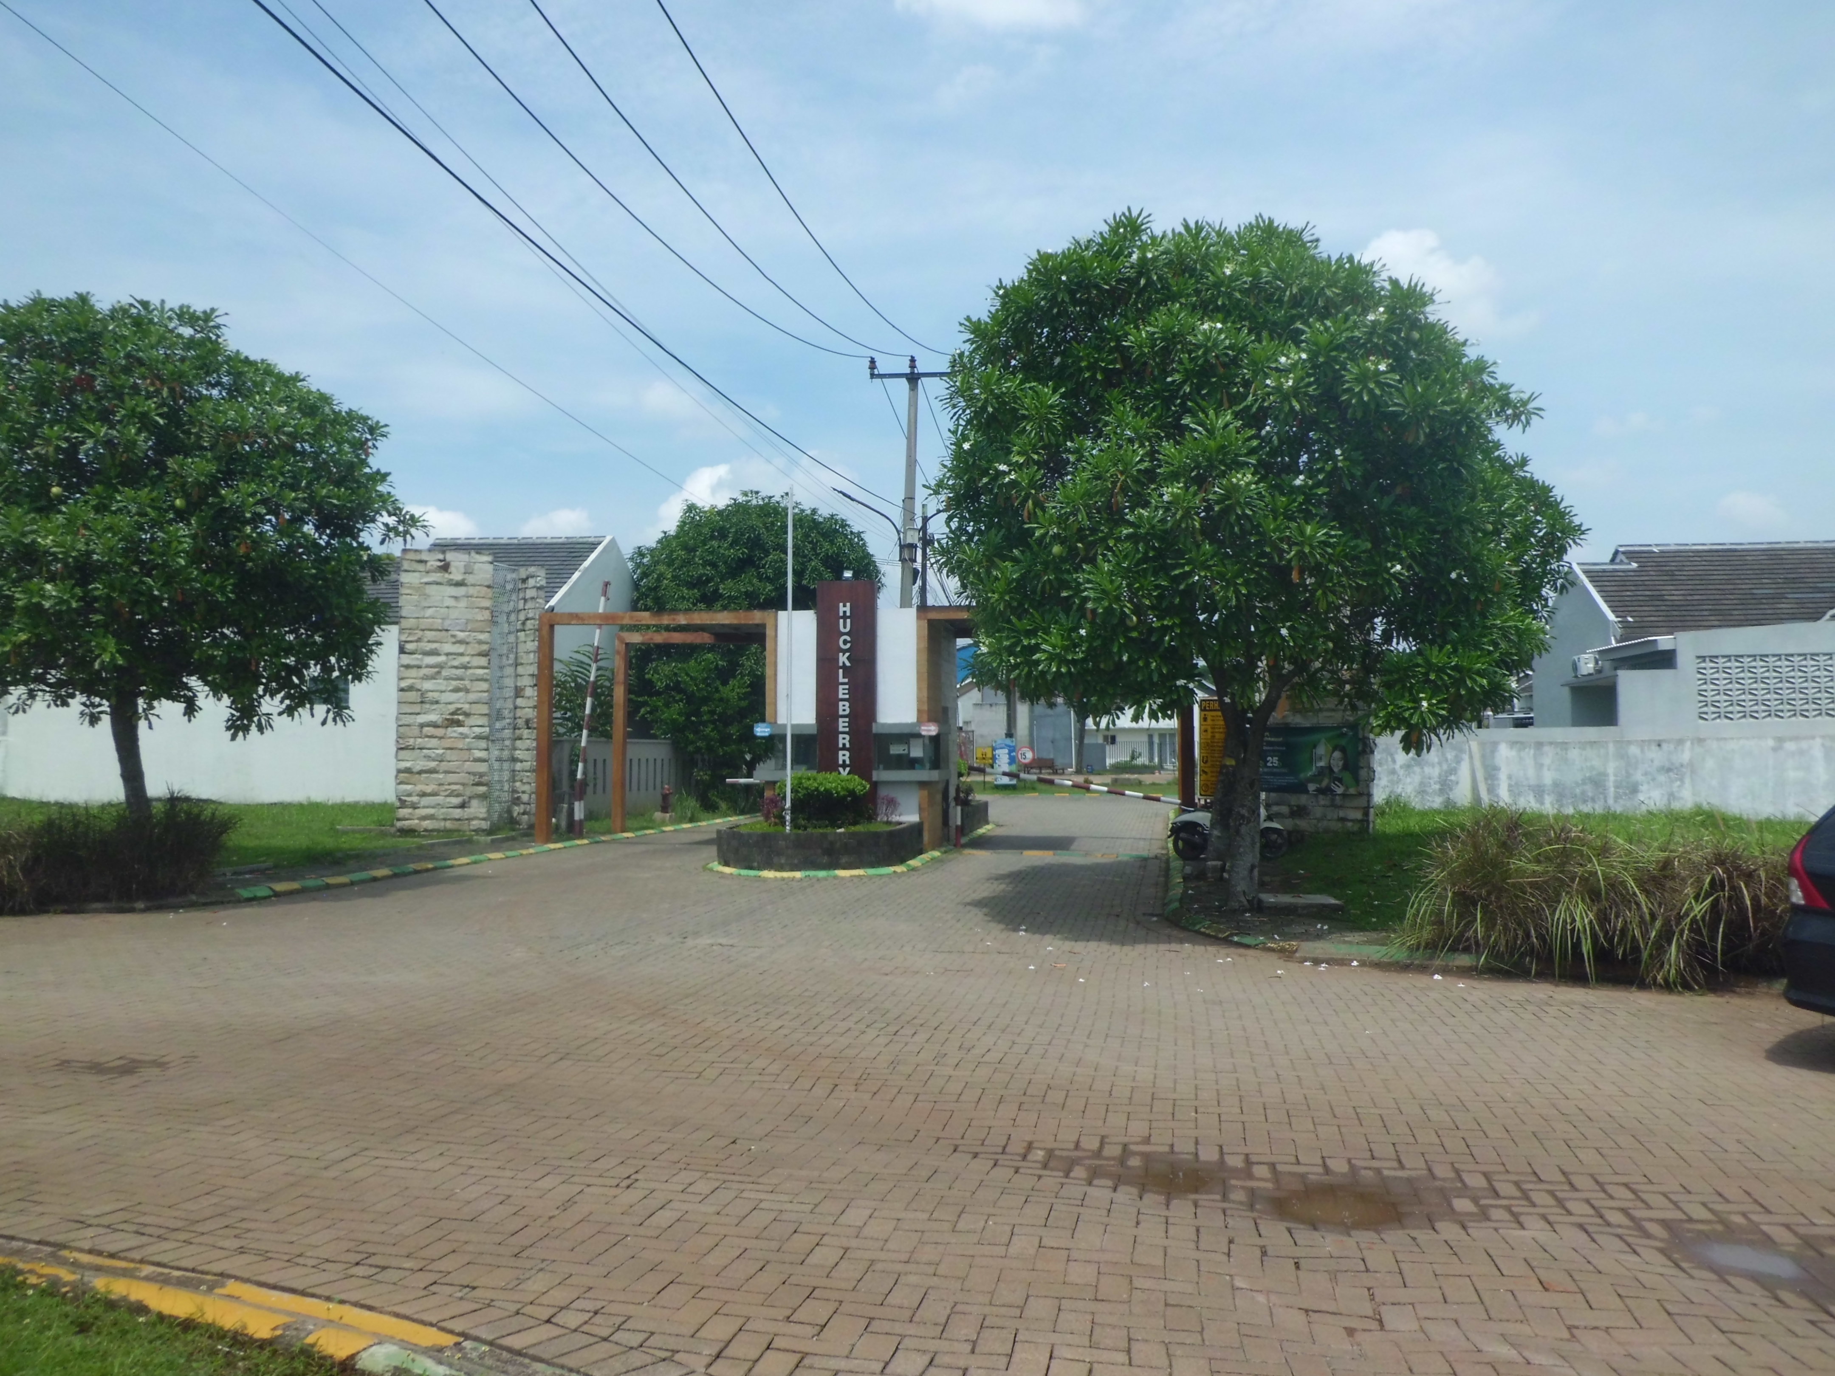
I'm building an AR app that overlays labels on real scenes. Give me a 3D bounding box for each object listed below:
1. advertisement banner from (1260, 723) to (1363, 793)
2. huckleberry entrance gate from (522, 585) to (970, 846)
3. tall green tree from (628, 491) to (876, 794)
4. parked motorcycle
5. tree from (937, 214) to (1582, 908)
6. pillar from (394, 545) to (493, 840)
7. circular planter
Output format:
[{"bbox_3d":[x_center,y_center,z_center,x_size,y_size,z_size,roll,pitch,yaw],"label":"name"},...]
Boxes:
[{"bbox_3d":[6.280,1.171,22.269,1.700,1.100,0.050,-1,-4,24],"label":"advertisement banner"},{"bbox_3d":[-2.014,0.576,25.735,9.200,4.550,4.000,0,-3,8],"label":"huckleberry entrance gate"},{"bbox_3d":[-4.570,-1.134,38.124,6.900,8.600,6.900,0,-3,0],"label":"tall green tree"},{"bbox_3d":[4.640,2.013,20.319,1.850,1.050,0.700,1,-3,-12],"label":"parked motorcycle"},{"bbox_3d":[3.600,-1.333,14.598,6.700,7.200,6.500,0,-3,0],"label":"tree"},{"bbox_3d":[-8.370,0.083,24.484,1.580,4.950,0.600,1,-3,-10],"label":"pillar"},{"bbox_3d":[-1.380,2.271,19.754,2.700,0.530,3.400,0,-3,6],"label":"circular planter"}]

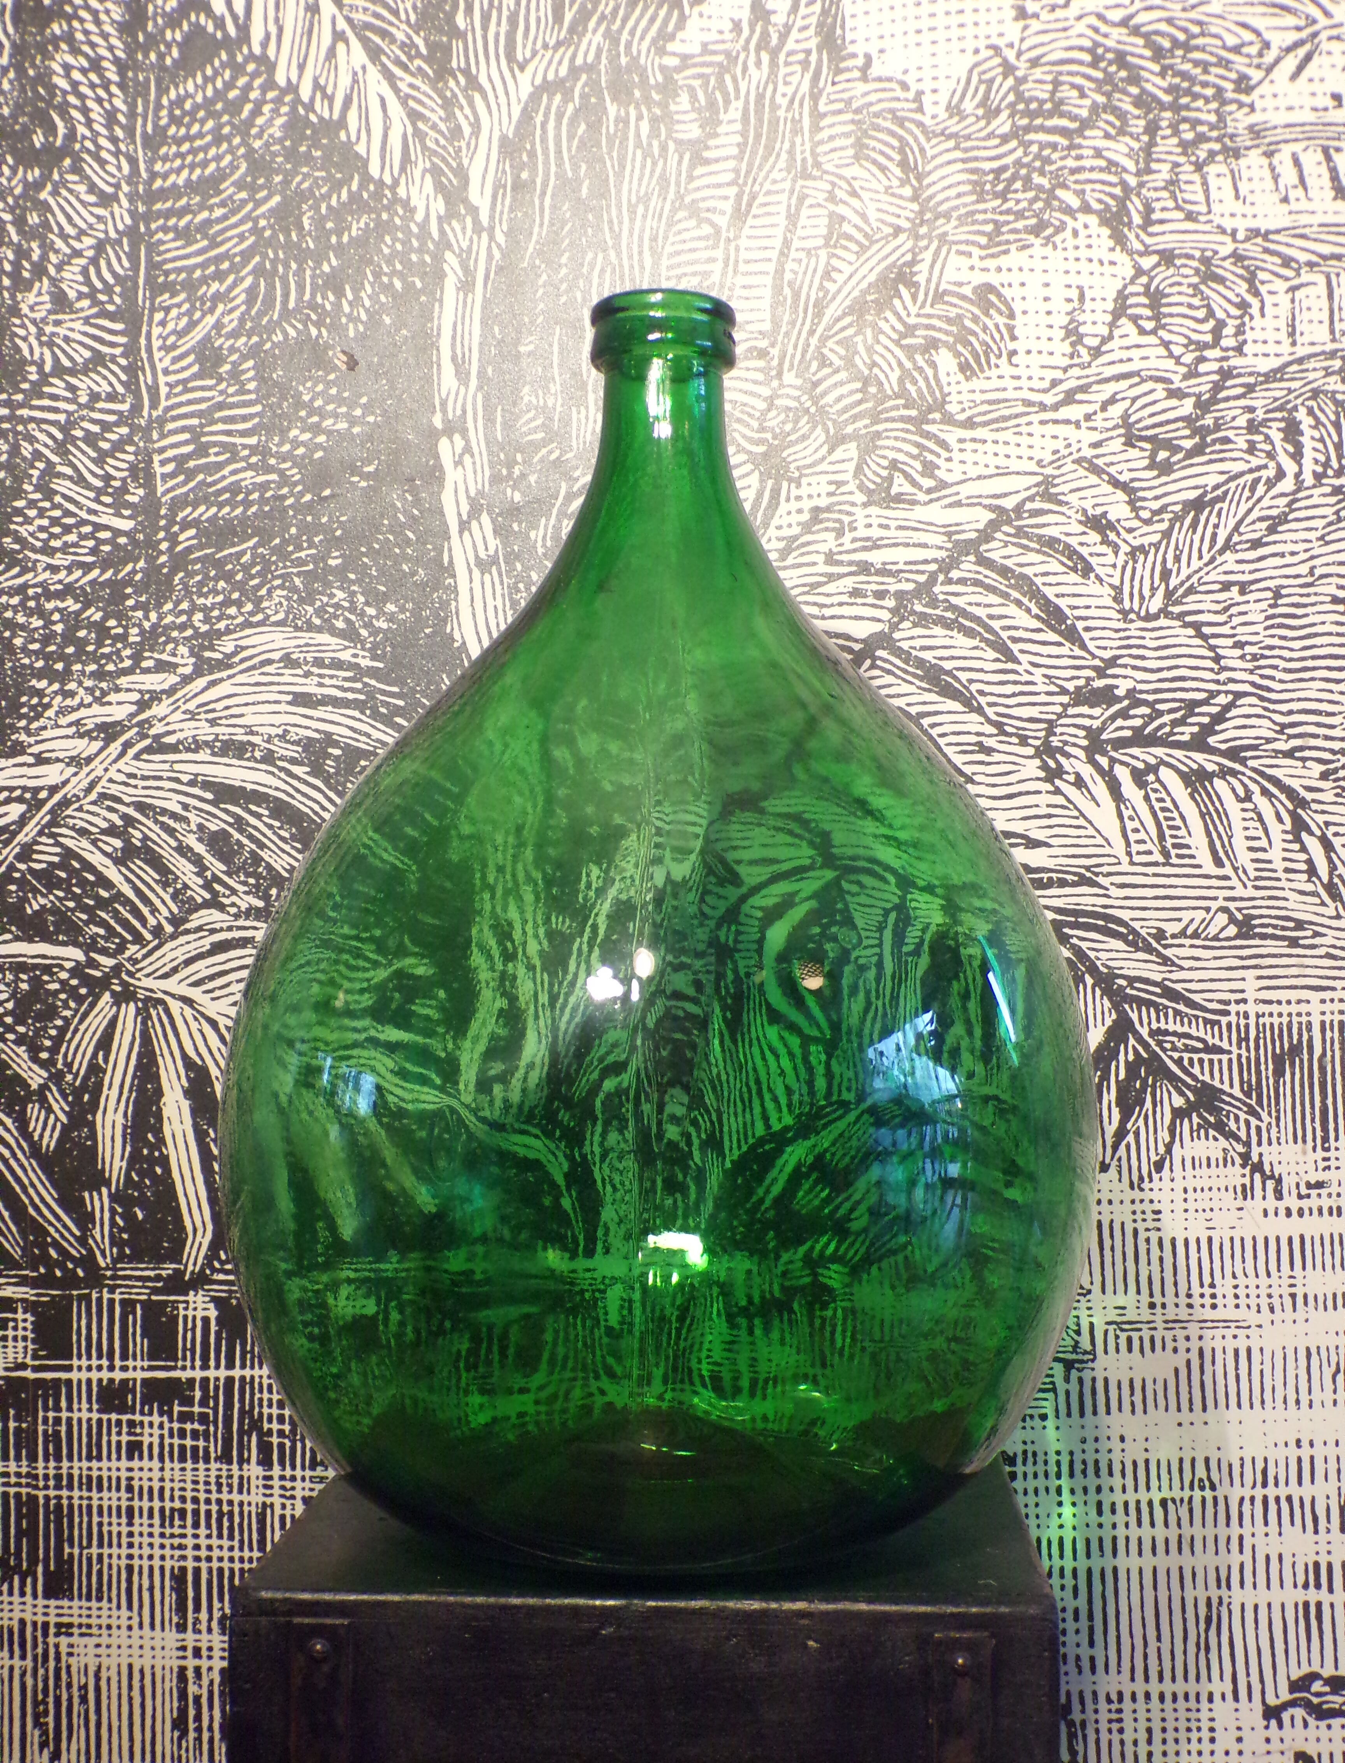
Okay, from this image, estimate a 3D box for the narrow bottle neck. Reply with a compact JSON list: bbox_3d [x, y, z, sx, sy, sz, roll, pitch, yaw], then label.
[{"bbox_3d":[-0.004,-0.215,0.929,0.072,0.063,0.072,0,-1,0],"label":"narrow bottle neck"}]

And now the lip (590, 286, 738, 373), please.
[{"bbox_3d":[-0.004,-0.263,0.930,0.070,0.030,0.070,0,-1,0],"label":"lip"}]

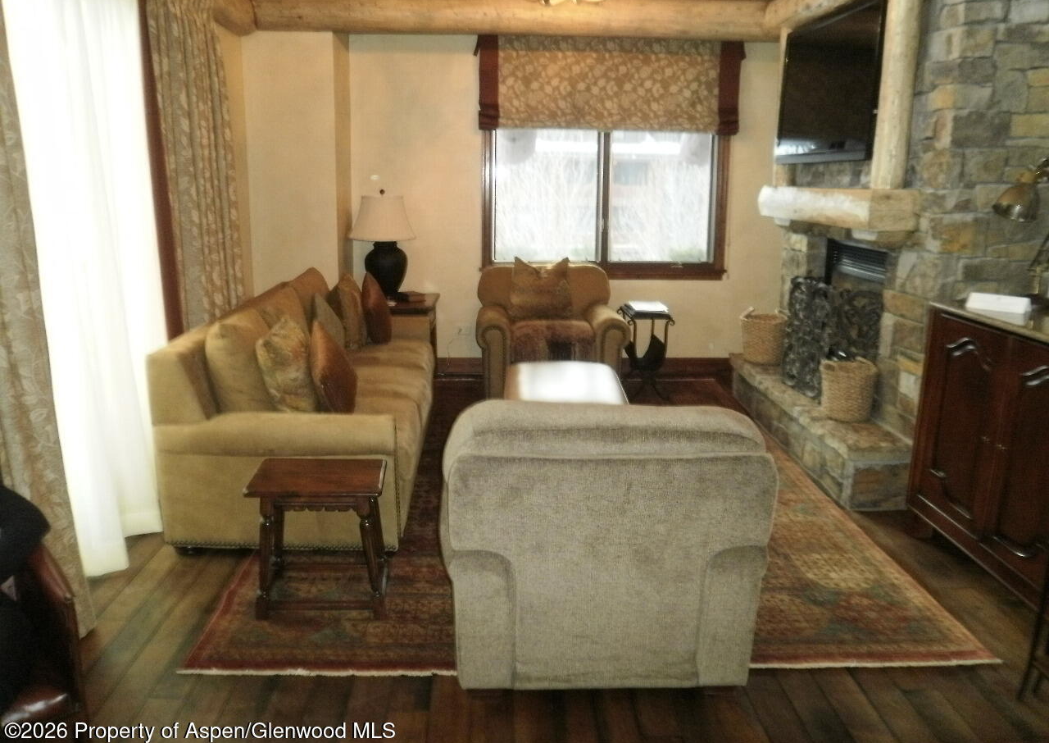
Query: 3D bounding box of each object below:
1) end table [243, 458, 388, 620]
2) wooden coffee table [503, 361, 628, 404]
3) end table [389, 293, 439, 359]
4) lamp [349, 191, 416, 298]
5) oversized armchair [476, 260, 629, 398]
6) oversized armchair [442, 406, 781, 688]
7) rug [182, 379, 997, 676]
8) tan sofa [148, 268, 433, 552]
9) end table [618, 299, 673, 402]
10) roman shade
[{"bbox_3d":[-0.748,0.619,2.959,0.477,0.477,0.408,0,14,-3],"label":"end table"},{"bbox_3d":[0.230,0.309,4.362,0.631,0.447,1.217,1,14,2],"label":"wooden coffee table"},{"bbox_3d":[-0.984,-0.210,5.939,0.662,0.693,0.647,0,14,-3],"label":"end table"},{"bbox_3d":[-1.014,-0.917,5.763,0.454,0.762,0.454,0,14,-3],"label":"lamp"},{"bbox_3d":[0.167,-0.266,5.696,1.009,0.939,0.939,0,14,-3],"label":"oversized armchair"},{"bbox_3d":[0.224,0.456,2.728,0.963,0.924,0.916,0,14,-3],"label":"oversized armchair"},{"bbox_3d":[0.150,0.516,4.424,2.710,0.012,3.850,0,14,-3],"label":"rug"},{"bbox_3d":[-1.055,0.052,4.364,1.024,0.916,2.402,0,14,-3],"label":"tan sofa"},{"bbox_3d":[0.872,-0.135,5.846,0.370,0.631,0.477,0,14,-3],"label":"end table"},{"bbox_3d":[0.656,-2.153,5.911,2.017,0.685,0.092,0,14,-3],"label":"roman shade"}]

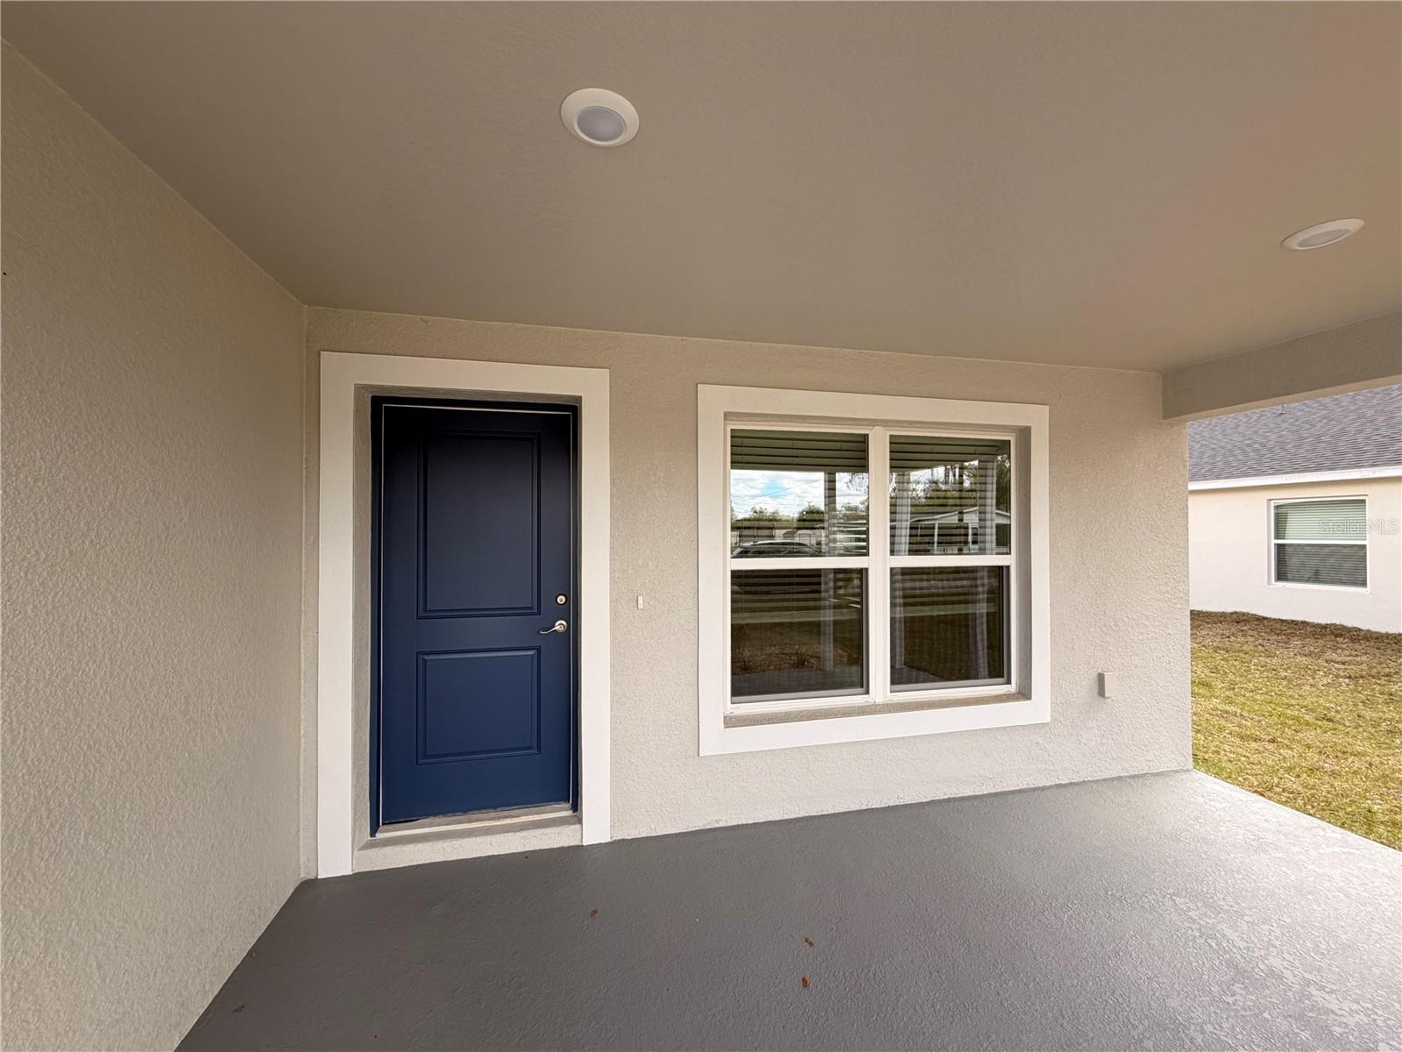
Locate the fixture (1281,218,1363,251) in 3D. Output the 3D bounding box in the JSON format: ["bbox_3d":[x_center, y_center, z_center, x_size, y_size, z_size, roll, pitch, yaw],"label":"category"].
[{"bbox_3d":[2.079,-0.967,1.896,0.188,0.027,0.188,0,-1,-13],"label":"fixture"}]

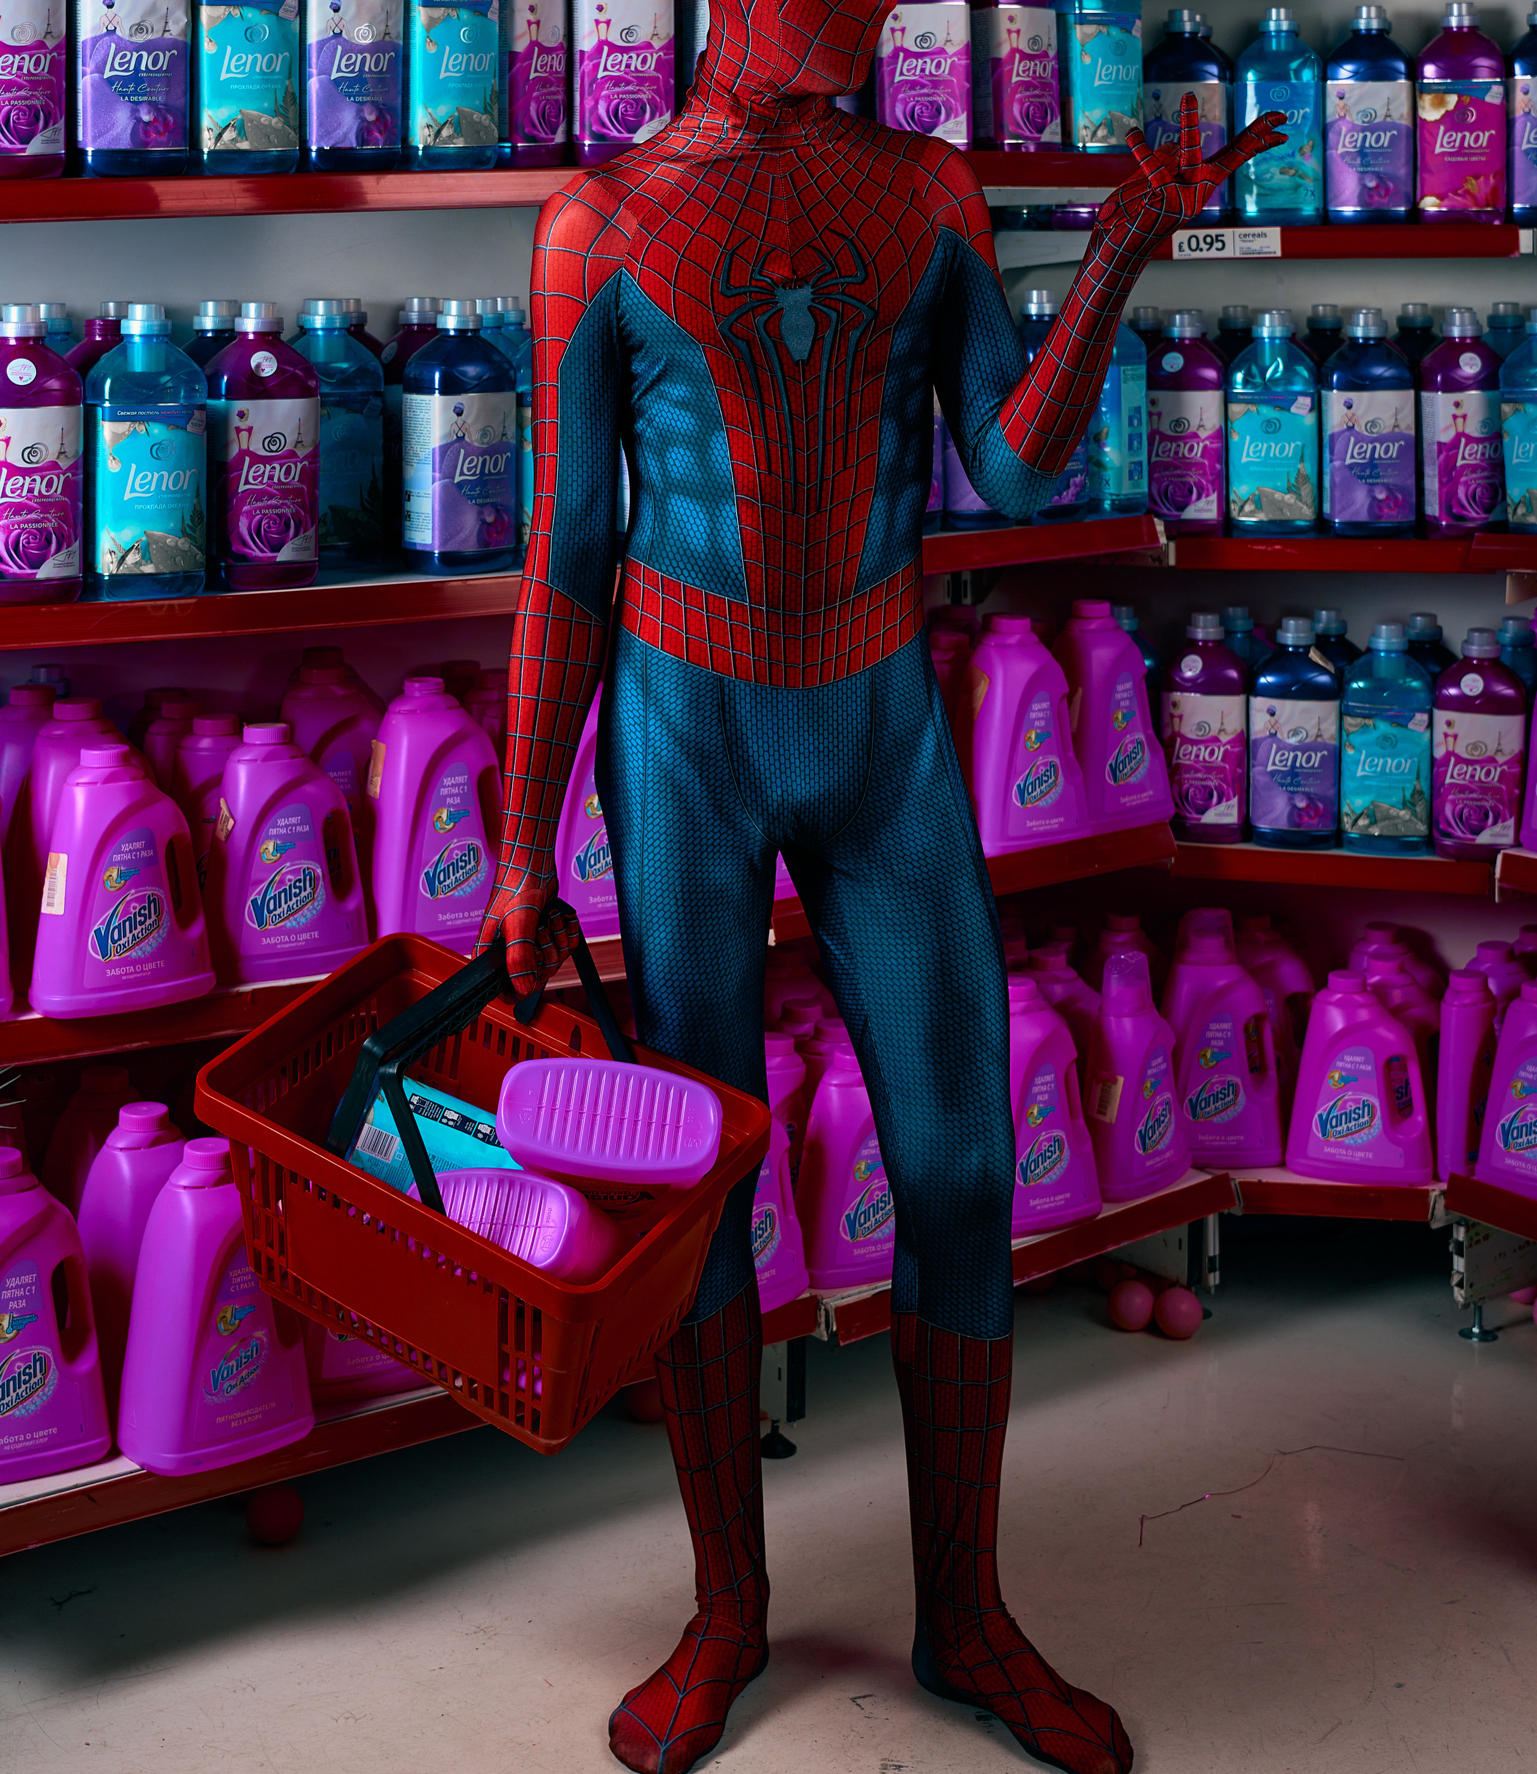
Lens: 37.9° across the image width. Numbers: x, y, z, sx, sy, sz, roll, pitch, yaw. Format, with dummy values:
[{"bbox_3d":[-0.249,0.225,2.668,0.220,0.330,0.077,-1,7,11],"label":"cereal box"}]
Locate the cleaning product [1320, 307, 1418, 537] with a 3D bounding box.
[{"bbox_3d":[0.804,-0.626,3.000,0.120,0.298,0.086,1,14,5],"label":"cleaning product"}]

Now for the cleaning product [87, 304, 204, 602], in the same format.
[{"bbox_3d":[-0.638,-0.450,2.310,0.120,0.298,0.086,-8,16,-31],"label":"cleaning product"}]

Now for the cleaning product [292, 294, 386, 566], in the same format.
[{"bbox_3d":[-0.506,-0.532,2.600,0.120,0.298,0.086,-6,15,-23],"label":"cleaning product"}]

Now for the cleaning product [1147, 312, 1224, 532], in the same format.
[{"bbox_3d":[0.563,-0.632,3.030,0.120,0.290,0.080,6,12,31],"label":"cleaning product"}]

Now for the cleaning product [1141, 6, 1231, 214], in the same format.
[{"bbox_3d":[0.581,-1.076,3.130,0.120,0.290,0.080,6,12,32],"label":"cleaning product"}]

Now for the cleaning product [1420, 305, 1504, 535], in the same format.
[{"bbox_3d":[0.930,-0.626,3.000,0.120,0.298,0.086,-4,14,-17],"label":"cleaning product"}]

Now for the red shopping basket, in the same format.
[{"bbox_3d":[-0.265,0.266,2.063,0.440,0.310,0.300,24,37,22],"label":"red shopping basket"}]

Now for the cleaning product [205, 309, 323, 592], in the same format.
[{"bbox_3d":[-0.532,-0.469,2.365,0.116,0.288,0.086,-4,10,-23],"label":"cleaning product"}]

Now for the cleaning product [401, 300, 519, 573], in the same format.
[{"bbox_3d":[-0.338,-0.493,2.460,0.120,0.290,0.080,-7,12,-34],"label":"cleaning product"}]

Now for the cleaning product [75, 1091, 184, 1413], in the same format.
[{"bbox_3d":[-0.590,0.348,2.160,0.100,0.265,0.185,9,14,42],"label":"cleaning product"}]

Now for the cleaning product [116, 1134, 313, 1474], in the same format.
[{"bbox_3d":[-0.559,0.410,2.270,0.112,0.280,0.182,8,12,42],"label":"cleaning product"}]

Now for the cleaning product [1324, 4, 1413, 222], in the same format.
[{"bbox_3d":[0.824,-1.060,3.070,0.120,0.298,0.086,4,14,17],"label":"cleaning product"}]

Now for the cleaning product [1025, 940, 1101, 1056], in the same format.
[{"bbox_3d":[0.369,0.218,2.780,0.155,0.287,0.105,-9,16,-32],"label":"cleaning product"}]

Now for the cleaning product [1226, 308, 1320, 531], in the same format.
[{"bbox_3d":[0.687,-0.636,3.050,0.120,0.298,0.086,3,14,13],"label":"cleaning product"}]

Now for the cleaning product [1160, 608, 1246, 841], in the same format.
[{"bbox_3d":[0.566,-0.212,2.920,0.116,0.288,0.086,3,9,18],"label":"cleaning product"}]

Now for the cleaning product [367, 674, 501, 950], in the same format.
[{"bbox_3d":[-0.348,-0.081,2.420,0.155,0.287,0.105,-7,15,-28],"label":"cleaning product"}]

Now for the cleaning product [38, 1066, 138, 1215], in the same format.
[{"bbox_3d":[-0.724,0.339,2.460,0.182,0.280,0.112,-7,12,-39],"label":"cleaning product"}]

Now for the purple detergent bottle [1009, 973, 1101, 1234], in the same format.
[{"bbox_3d":[0.311,0.256,2.760,0.182,0.280,0.112,-5,10,-30],"label":"purple detergent bottle"}]

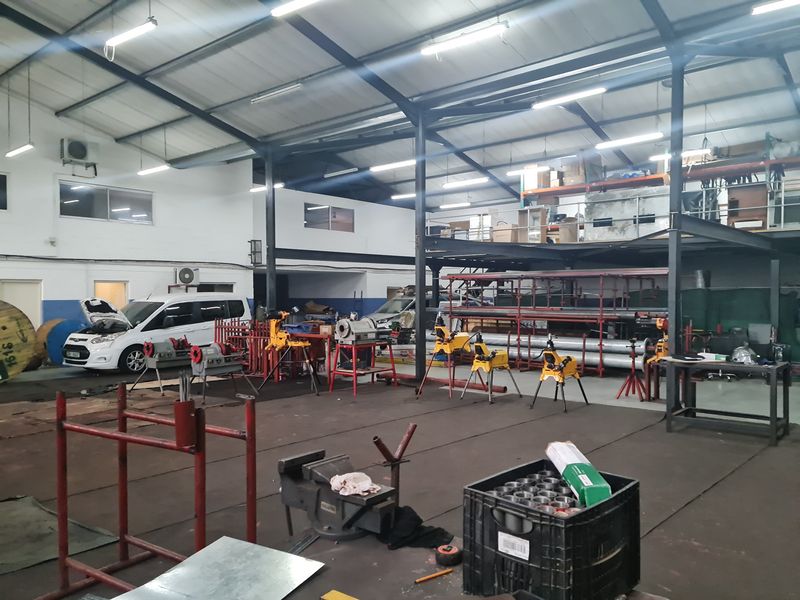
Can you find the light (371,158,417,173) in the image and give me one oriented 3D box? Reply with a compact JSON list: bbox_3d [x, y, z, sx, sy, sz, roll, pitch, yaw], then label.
[{"bbox_3d":[-0.137,-3.234,14.916,1.530,0.100,0.140,0,1,41],"label":"light"}]

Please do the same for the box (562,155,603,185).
[{"bbox_3d":[5.722,-3.987,19.491,0.950,0.850,0.850,0,1,40],"label":"box"}]

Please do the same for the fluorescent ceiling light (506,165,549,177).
[{"bbox_3d":[4.151,-4.167,20.234,1.520,0.100,0.120,0,1,41],"label":"fluorescent ceiling light"}]

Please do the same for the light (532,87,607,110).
[{"bbox_3d":[3.302,-3.915,12.156,1.520,0.100,0.120,0,1,41],"label":"light"}]

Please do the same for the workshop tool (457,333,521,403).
[{"bbox_3d":[1.520,1.090,10.485,0.650,1.120,0.900,0,1,41],"label":"workshop tool"}]

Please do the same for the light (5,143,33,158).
[{"bbox_3d":[-7.984,-3.128,13.100,1.500,0.100,0.130,0,1,40],"label":"light"}]

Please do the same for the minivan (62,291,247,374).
[{"bbox_3d":[-5.816,0.733,15.334,1.900,1.840,4.420,0,1,33],"label":"minivan"}]

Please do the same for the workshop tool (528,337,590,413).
[{"bbox_3d":[2.487,1.099,9.690,0.600,1.100,0.850,0,1,40],"label":"workshop tool"}]

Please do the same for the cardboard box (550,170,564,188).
[{"bbox_3d":[5.002,-3.804,19.782,0.290,0.550,0.360,0,1,40],"label":"cardboard box"}]

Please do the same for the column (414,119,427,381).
[{"bbox_3d":[0.400,-1.036,12.573,0.150,5.363,0.190,0,1,41],"label":"column"}]

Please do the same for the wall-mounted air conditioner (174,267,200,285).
[{"bbox_3d":[-6.109,-0.679,17.815,0.270,0.490,0.700,0,1,41],"label":"wall-mounted air conditioner"}]

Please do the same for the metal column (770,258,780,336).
[{"bbox_3d":[8.895,0.252,14.782,0.150,2.655,0.190,0,1,41],"label":"metal column"}]

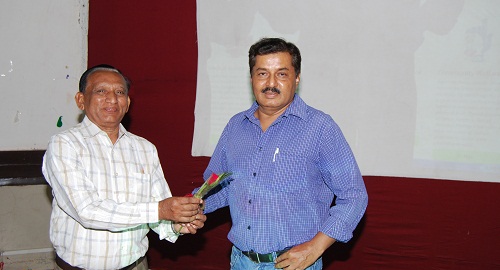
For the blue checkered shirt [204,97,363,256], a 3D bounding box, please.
[{"bbox_3d":[0.100,0.130,1.930,0.580,0.550,0.340,2,3,27],"label":"blue checkered shirt"}]

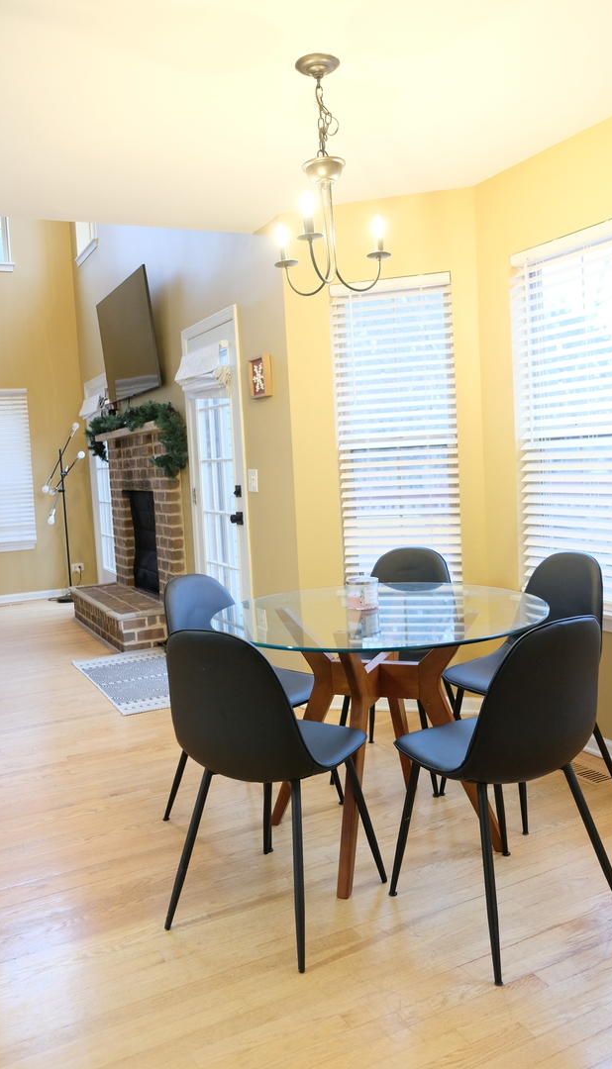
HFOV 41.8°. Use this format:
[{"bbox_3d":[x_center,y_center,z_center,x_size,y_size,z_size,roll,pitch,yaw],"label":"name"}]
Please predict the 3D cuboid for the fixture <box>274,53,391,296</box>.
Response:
[{"bbox_3d":[0.047,-1.072,2.398,0.390,0.665,0.375,-2,5,12],"label":"fixture"}]

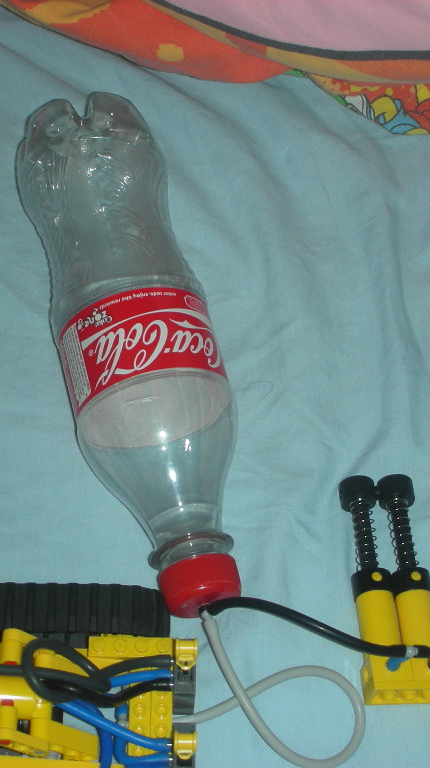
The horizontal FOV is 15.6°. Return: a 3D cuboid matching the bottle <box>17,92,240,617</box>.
[{"bbox_3d":[-0.031,-0.014,0.640,0.067,0.065,0.231,-8,60,-16],"label":"bottle"}]

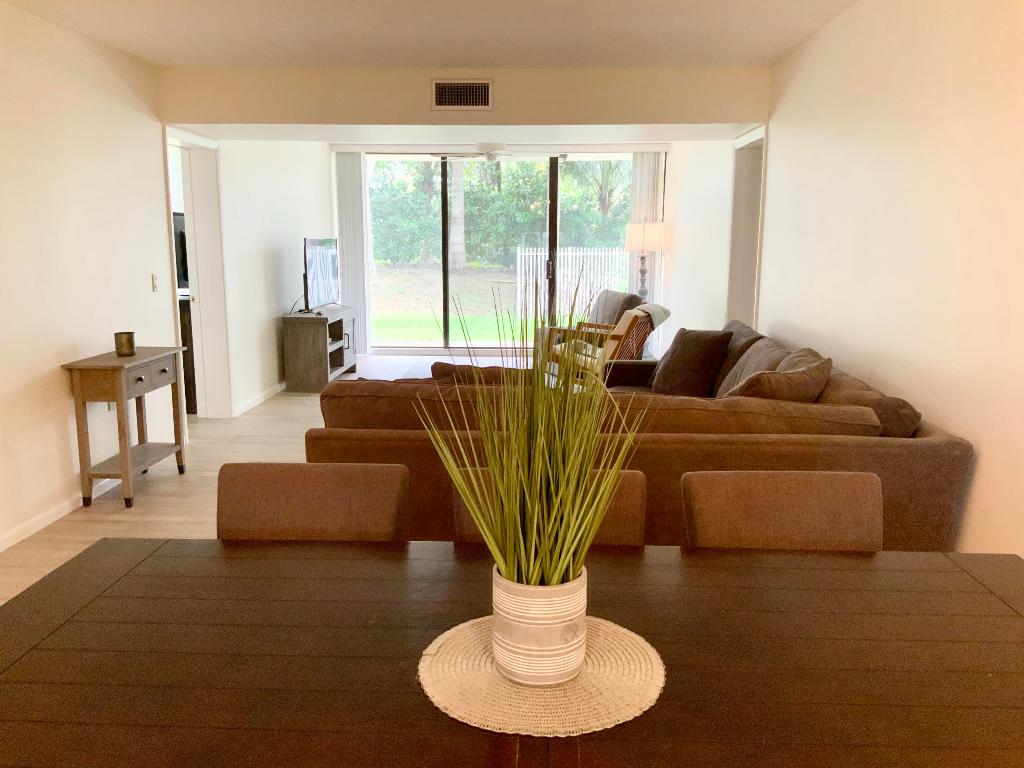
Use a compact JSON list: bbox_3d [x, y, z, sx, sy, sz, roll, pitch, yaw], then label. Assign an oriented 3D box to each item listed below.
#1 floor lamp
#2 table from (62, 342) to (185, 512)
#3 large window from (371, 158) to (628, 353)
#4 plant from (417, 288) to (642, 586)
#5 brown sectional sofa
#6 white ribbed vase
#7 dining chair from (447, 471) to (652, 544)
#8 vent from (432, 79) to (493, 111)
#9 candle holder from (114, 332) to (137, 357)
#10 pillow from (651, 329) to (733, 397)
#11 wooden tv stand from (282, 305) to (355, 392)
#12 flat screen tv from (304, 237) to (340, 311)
[{"bbox_3d":[1.399,-0.953,9.131,0.440,1.590,0.440,0,10,2],"label":"floor lamp"},{"bbox_3d":[-2.100,0.219,4.773,0.334,0.757,0.757,0,10,2],"label":"table"},{"bbox_3d":[-0.141,-1.514,10.044,3.339,2.306,0.120,0,10,2],"label":"large window"},{"bbox_3d":[0.025,0.083,1.275,0.334,0.480,0.315,0,10,2],"label":"plant"},{"bbox_3d":[0.437,0.244,4.181,2.155,0.920,2.820,0,10,2],"label":"brown sectional sofa"},{"bbox_3d":[0.044,0.357,1.318,0.144,0.155,0.144,0,10,2],"label":"white ribbed vase"},{"bbox_3d":[0.084,0.667,1.900,0.458,0.865,0.600,0,10,2],"label":"dining chair"},{"bbox_3d":[-0.309,-1.820,5.381,0.385,0.201,0.030,0,10,2],"label":"vent"},{"bbox_3d":[-2.124,-0.218,4.719,0.107,0.122,0.107,0,10,2],"label":"candle holder"},{"bbox_3d":[1.033,-0.120,5.002,0.450,0.440,0.180,17,-2,29],"label":"pillow"},{"bbox_3d":[-1.851,-0.373,8.423,0.399,0.676,1.373,0,10,2],"label":"wooden tv stand"},{"bbox_3d":[-1.893,-1.110,8.605,0.110,0.702,1.203,0,10,2],"label":"flat screen tv"}]

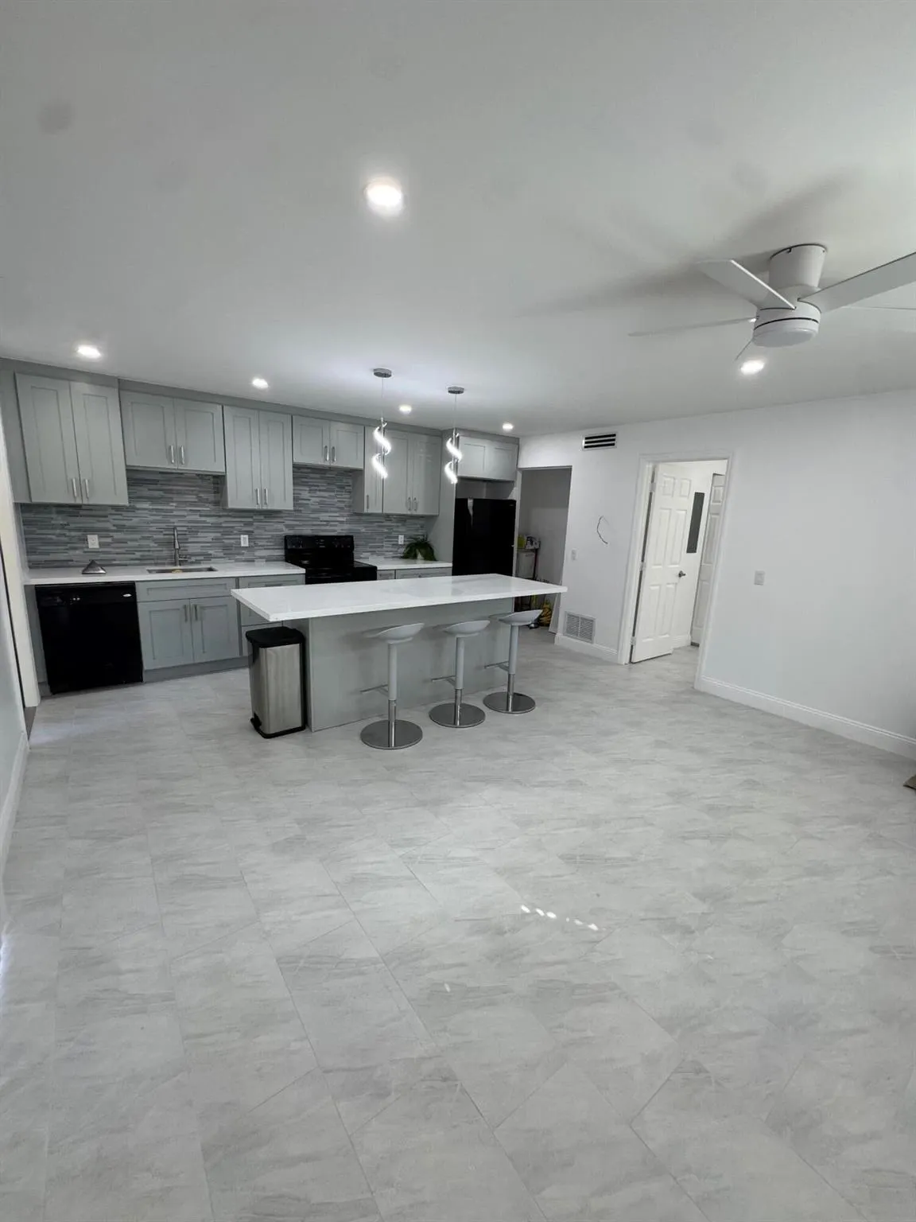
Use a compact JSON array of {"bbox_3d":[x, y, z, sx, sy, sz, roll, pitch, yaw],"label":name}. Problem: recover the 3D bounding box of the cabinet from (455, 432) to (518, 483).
[{"bbox_3d":[0.204,-1.869,6.149,0.910,0.440,0.575,-6,15,-36],"label":"cabinet"}]

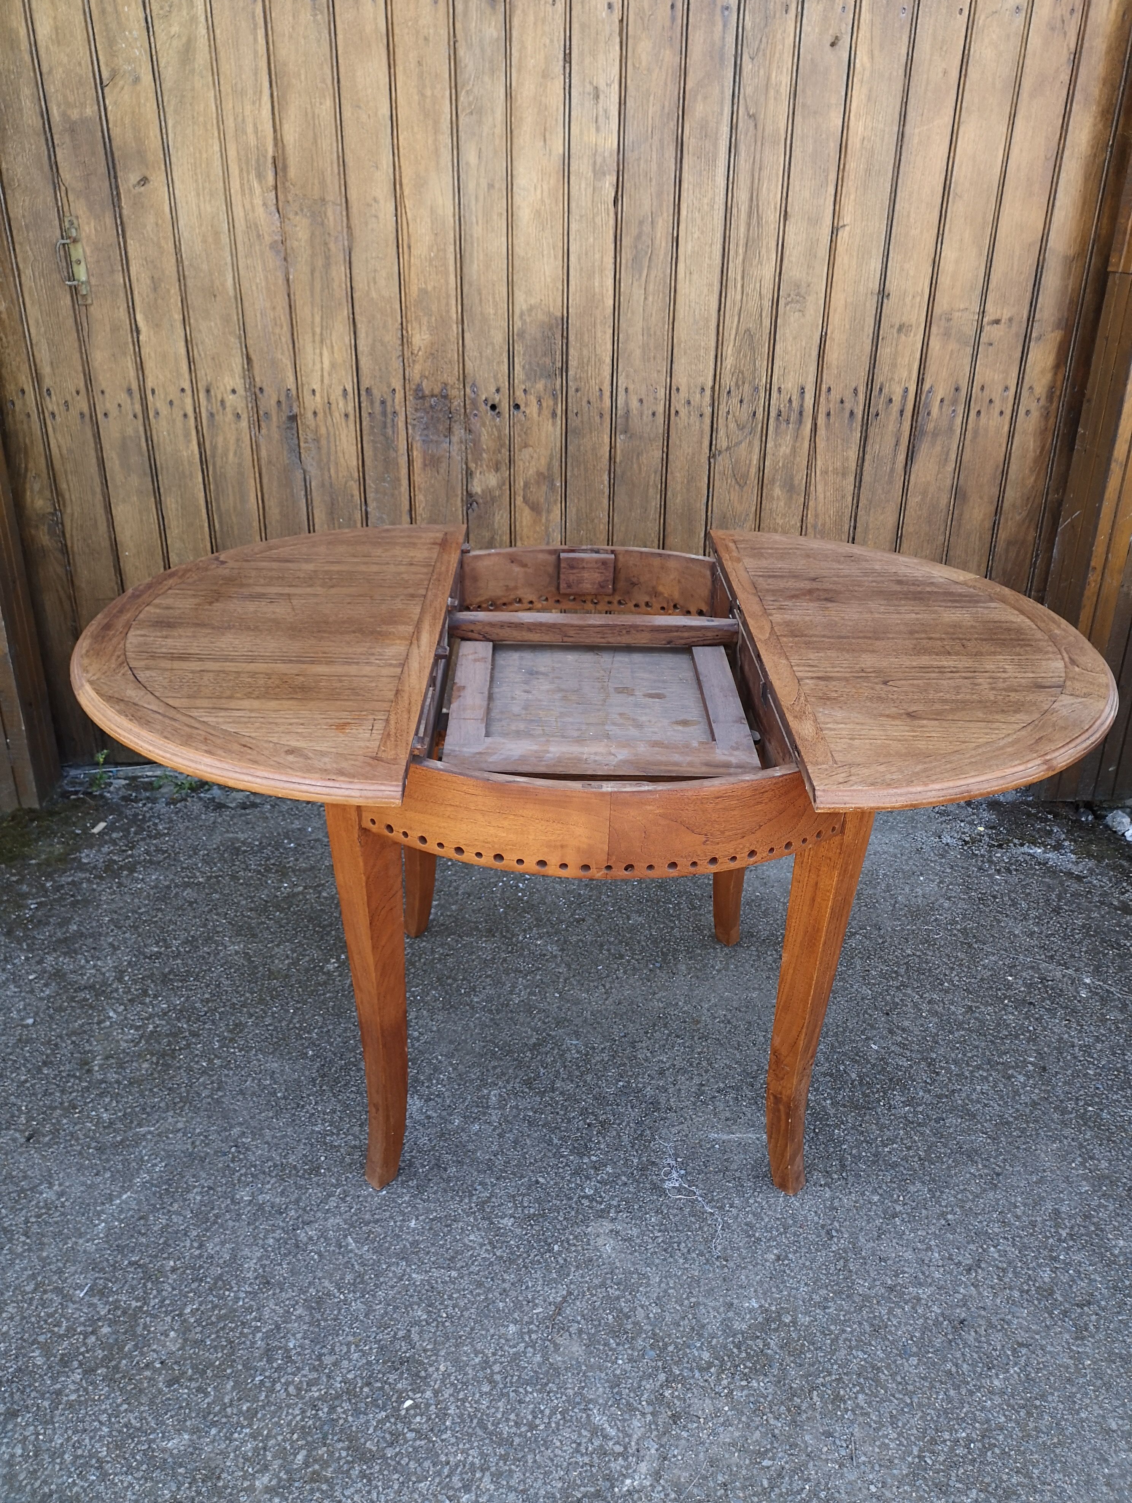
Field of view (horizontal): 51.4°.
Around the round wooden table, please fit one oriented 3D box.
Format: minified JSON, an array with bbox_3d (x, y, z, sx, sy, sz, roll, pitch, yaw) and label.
[{"bbox_3d":[0.032,0.160,1.785,1.367,0.760,0.946,1,27,-1],"label":"round wooden table"}]

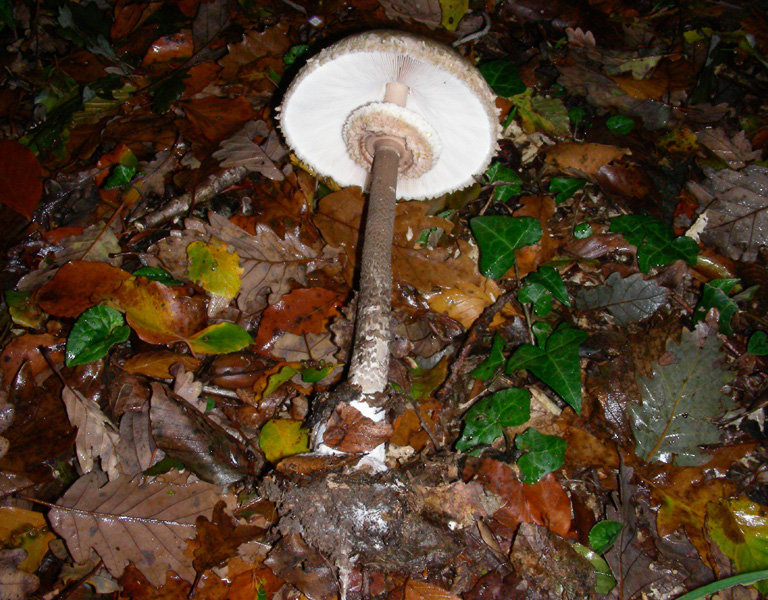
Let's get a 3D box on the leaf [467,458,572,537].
[{"bbox_3d":[0.084,0.120,0.547,0.077,0.016,0.050,33,54,28],"label":"leaf"}]

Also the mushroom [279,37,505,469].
[{"bbox_3d":[-0.003,-0.045,0.573,0.150,0.150,0.292,6,59,0],"label":"mushroom"}]

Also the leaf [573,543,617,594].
[{"bbox_3d":[0.120,0.152,0.501,0.014,0.008,0.031,-23,58,-15],"label":"leaf"}]

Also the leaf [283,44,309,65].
[{"bbox_3d":[-0.074,-0.212,0.756,0.026,0.006,0.021,-25,59,-17],"label":"leaf"}]

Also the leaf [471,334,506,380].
[{"bbox_3d":[0.064,0.037,0.546,0.036,0.014,0.028,-23,49,-21],"label":"leaf"}]

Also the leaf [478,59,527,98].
[{"bbox_3d":[0.097,-0.191,0.760,0.040,0.018,0.048,-11,51,-9],"label":"leaf"}]

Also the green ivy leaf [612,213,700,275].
[{"bbox_3d":[0.218,-0.045,0.714,0.076,0.013,0.071,15,47,15],"label":"green ivy leaf"}]

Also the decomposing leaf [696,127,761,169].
[{"bbox_3d":[0.274,-0.123,0.694,0.039,0.012,0.049,-27,59,-18],"label":"decomposing leaf"}]

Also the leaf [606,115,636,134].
[{"bbox_3d":[0.194,-0.143,0.720,0.028,0.008,0.019,-36,59,-27],"label":"leaf"}]

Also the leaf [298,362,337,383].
[{"bbox_3d":[-0.042,0.048,0.574,0.026,0.006,0.012,-14,56,-10],"label":"leaf"}]

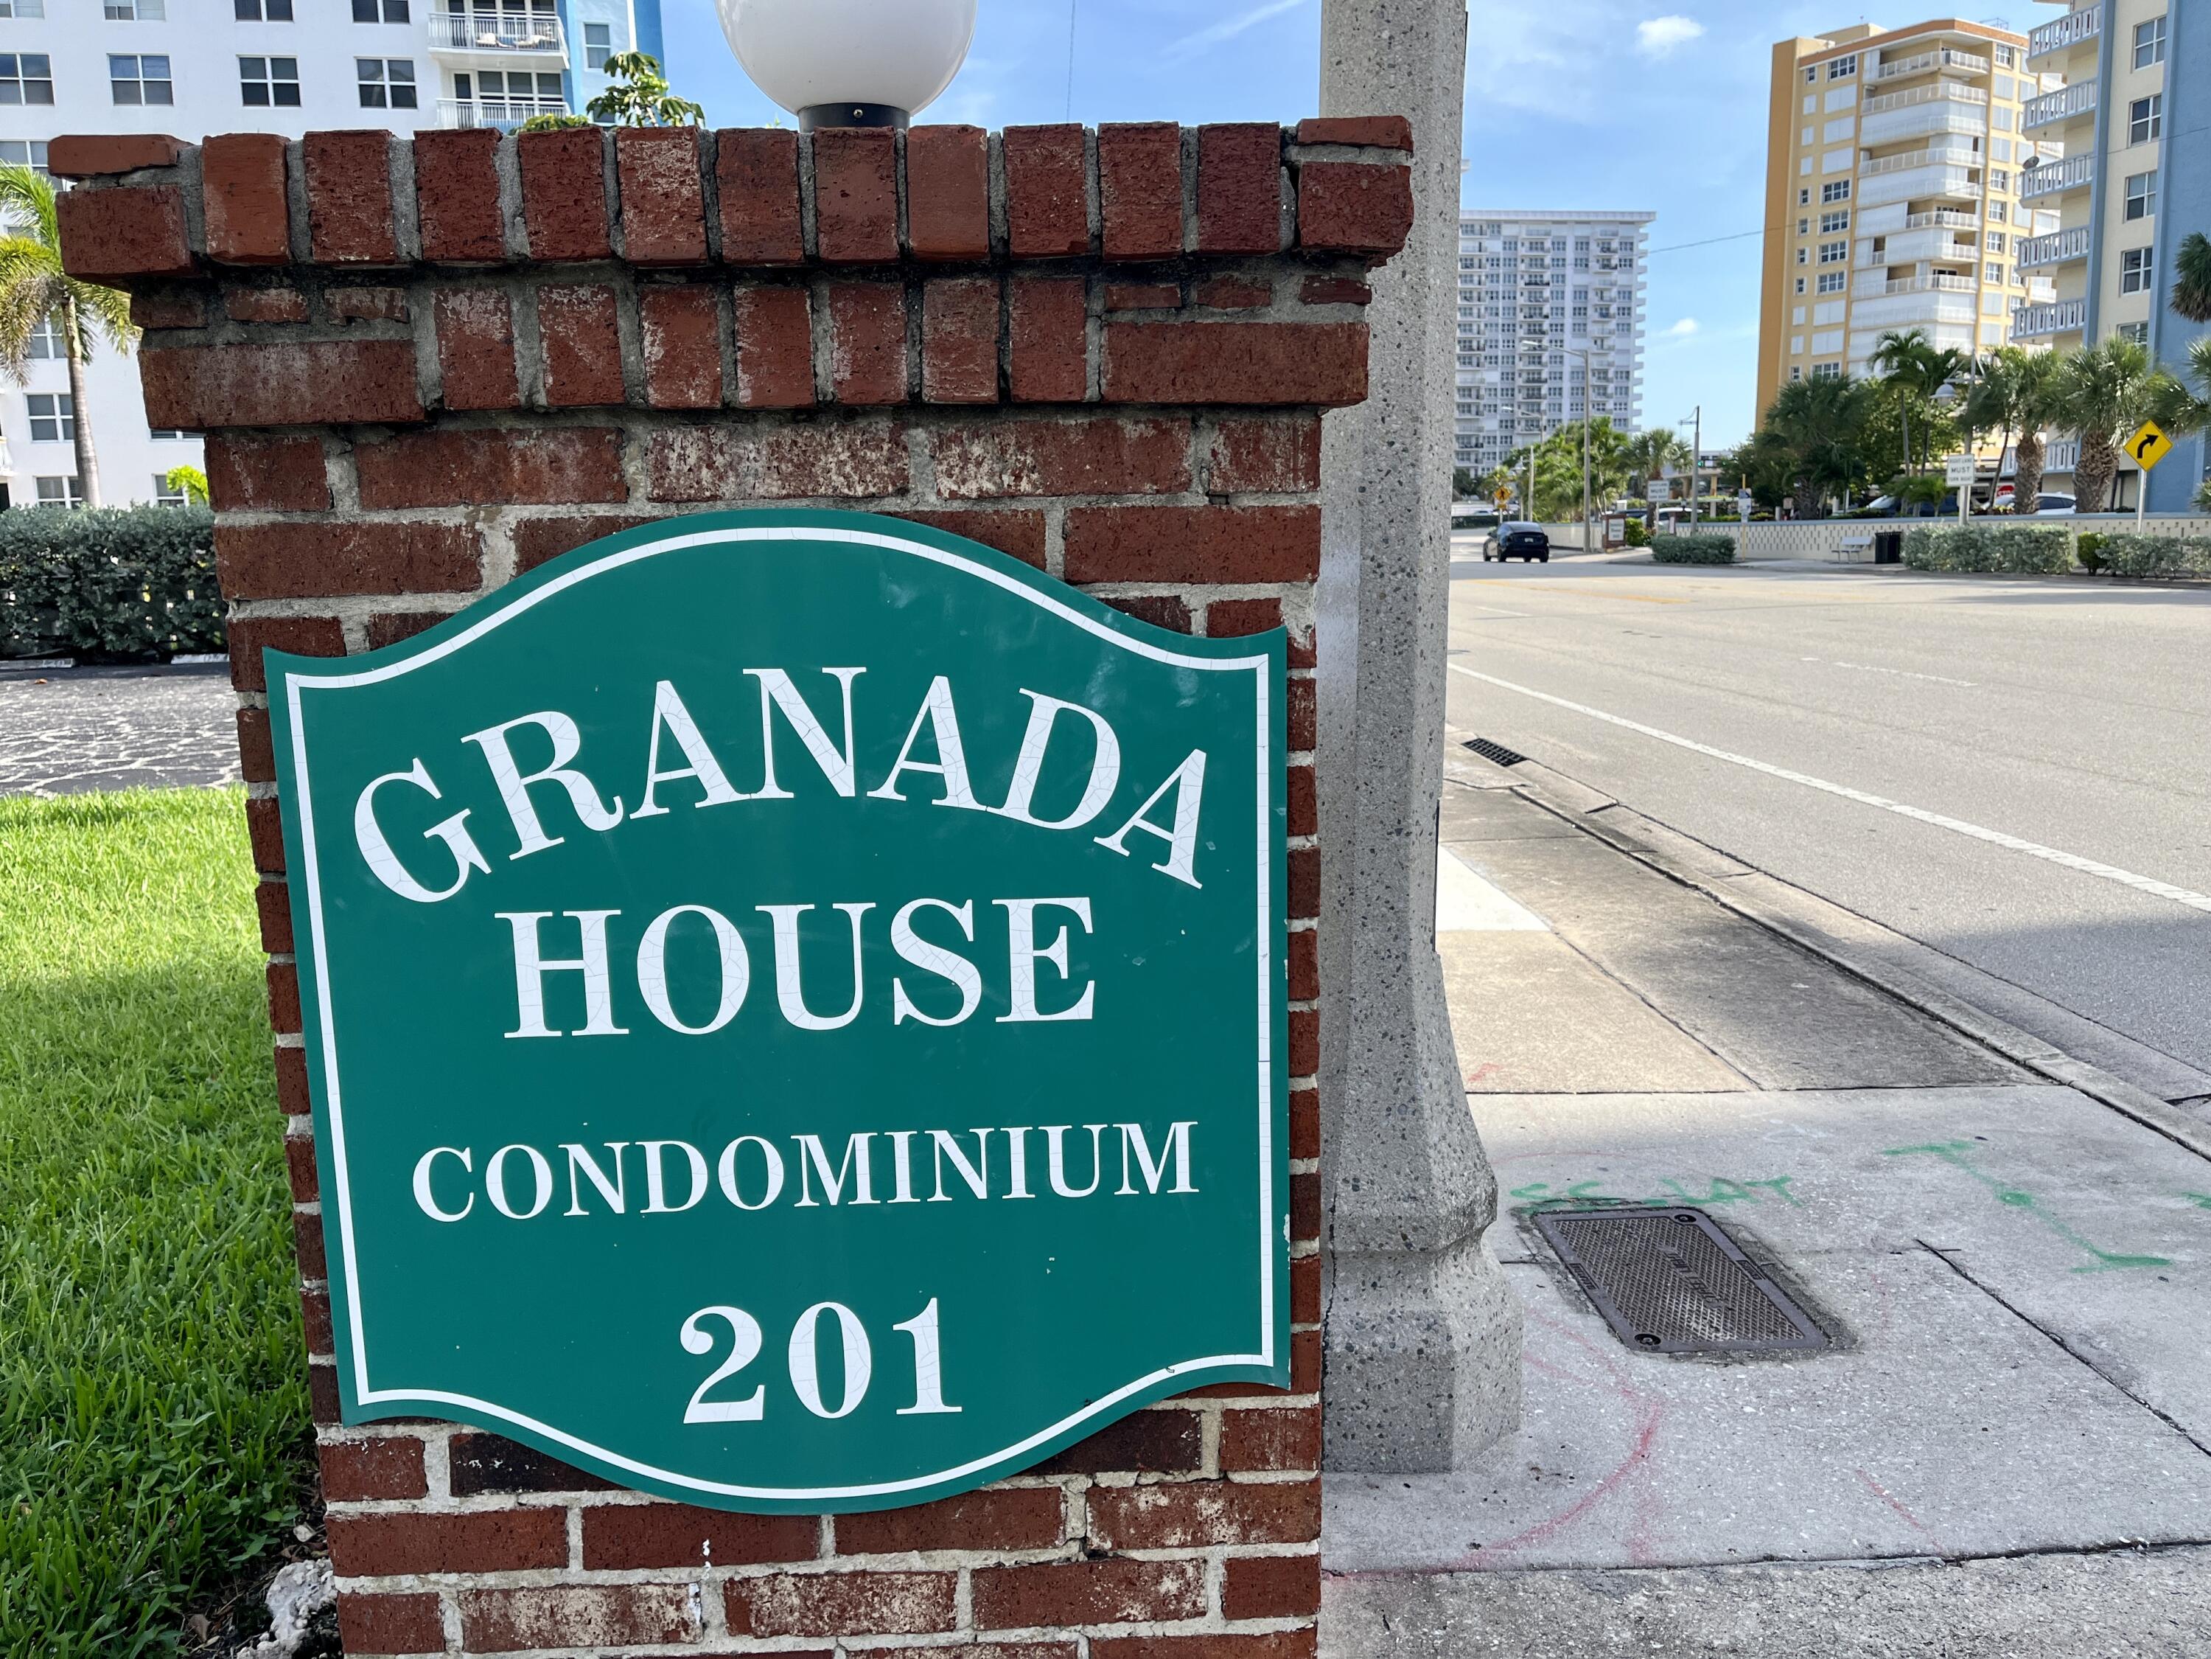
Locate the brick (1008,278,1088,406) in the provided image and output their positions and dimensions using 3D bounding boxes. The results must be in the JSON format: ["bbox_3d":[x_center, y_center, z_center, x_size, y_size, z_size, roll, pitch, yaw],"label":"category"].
[{"bbox_3d":[-0.045,-0.383,1.347,0.058,0.092,0.200,-2,9,-2],"label":"brick"}]

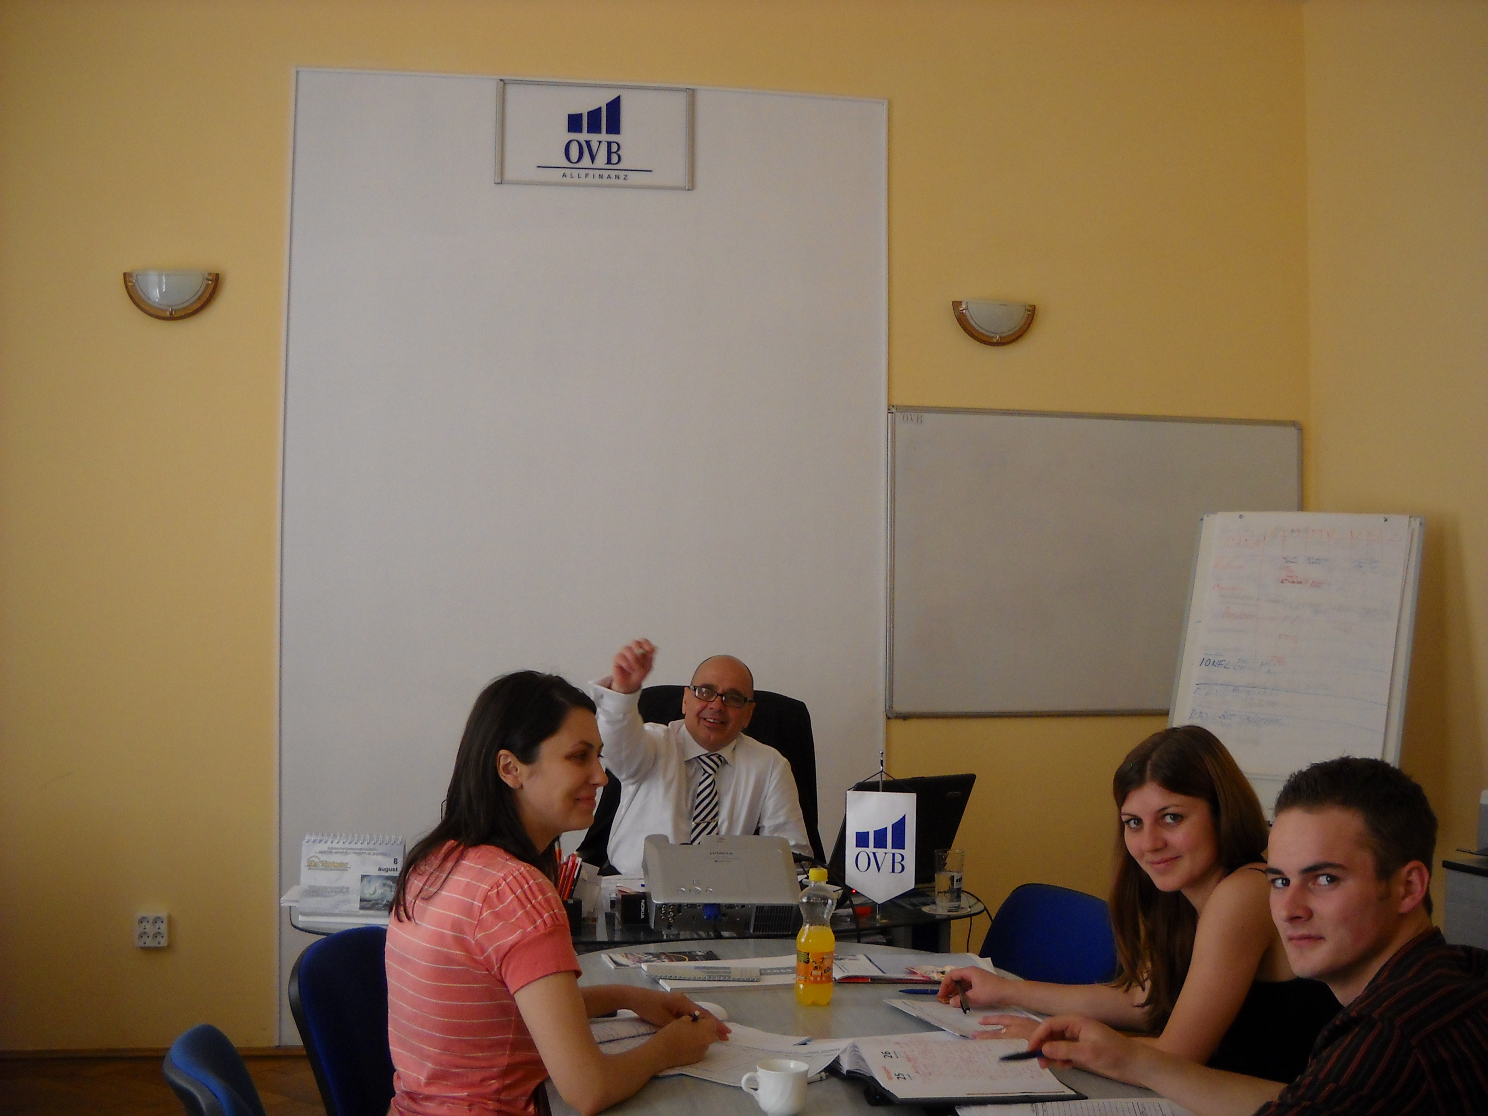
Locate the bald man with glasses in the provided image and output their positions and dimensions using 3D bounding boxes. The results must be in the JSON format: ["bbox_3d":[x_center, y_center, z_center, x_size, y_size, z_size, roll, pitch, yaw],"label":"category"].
[{"bbox_3d":[-0.112,0.870,4.189,0.560,1.320,0.700,1,-2,-2],"label":"bald man with glasses"}]

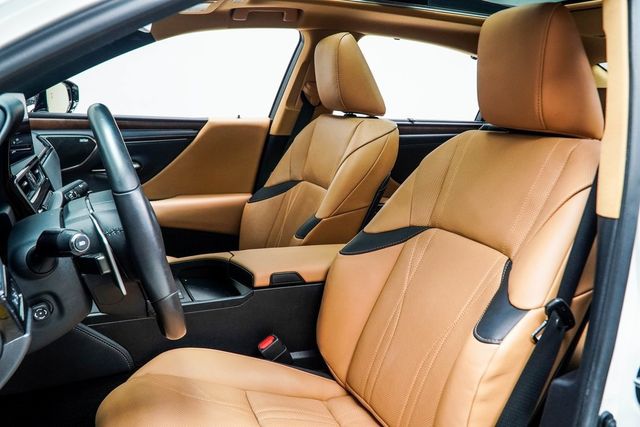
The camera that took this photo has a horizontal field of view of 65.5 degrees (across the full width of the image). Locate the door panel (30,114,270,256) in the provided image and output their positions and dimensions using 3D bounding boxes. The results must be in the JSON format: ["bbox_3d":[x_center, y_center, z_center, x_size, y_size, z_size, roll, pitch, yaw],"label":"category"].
[{"bbox_3d":[-0.641,-0.069,1.801,0.960,0.580,0.120,-2,12,-24],"label":"door panel"}]

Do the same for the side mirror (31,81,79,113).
[{"bbox_3d":[-1.003,-0.422,1.893,0.130,0.155,0.230,2,11,-7],"label":"side mirror"}]

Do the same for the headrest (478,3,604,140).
[{"bbox_3d":[0.450,-0.299,1.056,0.160,0.235,0.260,2,11,-25],"label":"headrest"}]

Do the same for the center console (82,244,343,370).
[{"bbox_3d":[-0.193,0.250,1.311,0.850,0.280,0.250,-2,12,-24],"label":"center console"}]

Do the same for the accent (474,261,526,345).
[{"bbox_3d":[0.322,0.151,0.867,0.075,0.145,0.115,23,1,-27],"label":"accent"}]

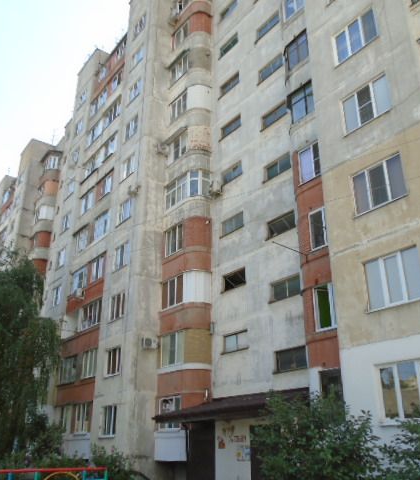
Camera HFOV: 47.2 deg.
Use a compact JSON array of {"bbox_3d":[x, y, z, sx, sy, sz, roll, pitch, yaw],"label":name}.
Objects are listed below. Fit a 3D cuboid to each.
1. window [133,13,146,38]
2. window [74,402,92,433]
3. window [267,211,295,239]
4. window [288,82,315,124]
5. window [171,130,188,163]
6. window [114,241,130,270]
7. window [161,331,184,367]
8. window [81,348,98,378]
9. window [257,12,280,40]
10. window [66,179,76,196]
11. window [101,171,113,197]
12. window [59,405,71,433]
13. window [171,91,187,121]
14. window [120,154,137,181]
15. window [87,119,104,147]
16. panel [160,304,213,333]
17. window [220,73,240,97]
[{"bbox_3d":[-4.857,-14.893,33.627,0.154,1.302,1.589,17,-29,-35],"label":"window"},{"bbox_3d":[-6.682,9.338,25.296,0.170,1.477,2.068,17,-29,-34],"label":"window"},{"bbox_3d":[3.086,-0.659,20.746,0.170,0.762,1.611,17,-29,-34],"label":"window"},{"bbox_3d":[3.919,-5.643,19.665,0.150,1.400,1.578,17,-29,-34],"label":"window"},{"bbox_3d":[-1.709,-5.188,27.181,0.160,1.434,1.818,17,-28,-34],"label":"window"},{"bbox_3d":[-4.831,0.954,26.644,0.150,1.393,1.678,17,-29,-34],"label":"window"},{"bbox_3d":[-1.832,5.276,23.039,0.170,1.420,1.647,17,-29,-34],"label":"window"},{"bbox_3d":[-6.659,6.806,26.359,0.170,1.469,1.873,17,-29,-34],"label":"window"},{"bbox_3d":[3.105,-11.209,25.271,0.170,0.762,1.611,17,-29,-34],"label":"window"},{"bbox_3d":[-10.574,-3.919,36.864,0.160,1.293,1.465,17,-28,-34],"label":"window"},{"bbox_3d":[-6.660,-3.481,31.211,0.154,1.333,1.435,17,-29,-35],"label":"window"},{"bbox_3d":[-8.231,10.233,27.387,0.150,1.456,1.730,17,-29,-34],"label":"window"},{"bbox_3d":[-1.840,-7.950,28.929,0.150,1.542,1.715,17,-29,-34],"label":"window"},{"bbox_3d":[-4.825,-4.263,28.940,0.150,1.393,1.678,17,-29,-34],"label":"window"},{"bbox_3d":[-8.351,-7.839,35.085,0.170,1.489,2.374,17,-29,-34],"label":"window"},{"bbox_3d":[-1.221,3.941,23.524,1.162,1.303,2.777,17,-28,-34],"label":"panel"},{"bbox_3d":[1.147,-8.505,26.586,0.160,0.747,1.687,17,-28,-34],"label":"window"}]

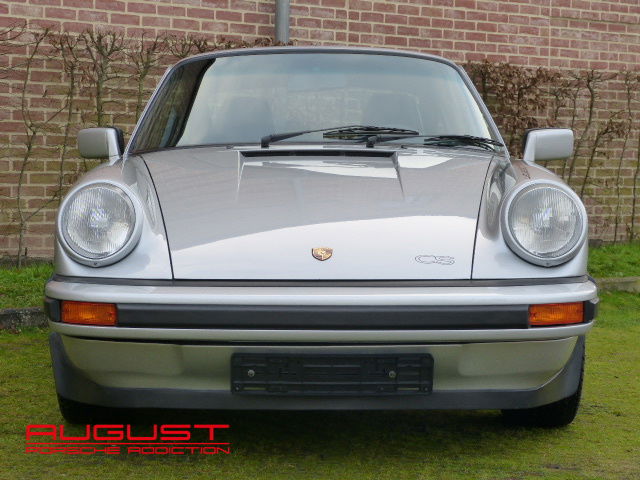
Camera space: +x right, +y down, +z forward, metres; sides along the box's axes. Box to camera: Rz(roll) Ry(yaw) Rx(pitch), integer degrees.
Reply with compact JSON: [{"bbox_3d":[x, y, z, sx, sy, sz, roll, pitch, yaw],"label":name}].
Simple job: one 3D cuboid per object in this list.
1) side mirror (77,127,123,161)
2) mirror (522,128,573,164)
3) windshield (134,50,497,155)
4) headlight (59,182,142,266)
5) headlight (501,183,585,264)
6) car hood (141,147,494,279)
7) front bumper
[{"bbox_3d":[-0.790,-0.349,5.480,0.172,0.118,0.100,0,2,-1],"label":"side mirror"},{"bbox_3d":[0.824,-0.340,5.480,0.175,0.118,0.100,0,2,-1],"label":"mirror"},{"bbox_3d":[-0.024,-0.504,5.530,1.310,0.580,0.300,0,-33,-1],"label":"windshield"},{"bbox_3d":[-0.602,-0.044,4.160,0.232,0.243,0.120,0,-10,-1],"label":"headlight"},{"bbox_3d":[0.616,-0.044,4.160,0.232,0.243,0.120,0,-10,-1],"label":"headlight"},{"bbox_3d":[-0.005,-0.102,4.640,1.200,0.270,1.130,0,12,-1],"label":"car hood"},{"bbox_3d":[0.004,0.278,4.120,1.560,0.350,0.420,0,2,-1],"label":"front bumper"}]

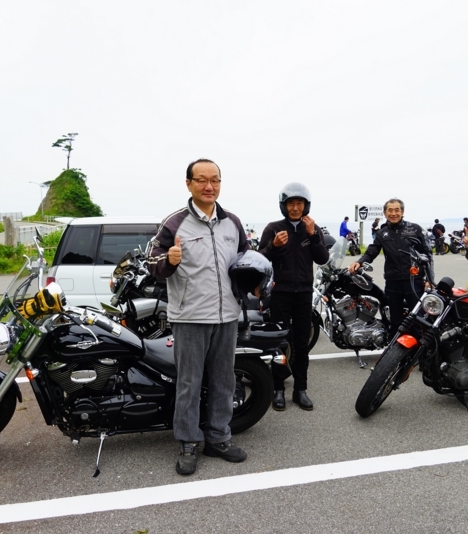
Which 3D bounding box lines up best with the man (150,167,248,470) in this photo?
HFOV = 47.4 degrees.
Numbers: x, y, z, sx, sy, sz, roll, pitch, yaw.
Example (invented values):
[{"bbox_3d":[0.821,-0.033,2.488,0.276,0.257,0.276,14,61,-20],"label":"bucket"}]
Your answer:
[{"bbox_3d":[-0.215,0.270,3.073,0.580,1.725,0.420,-1,5,-14],"label":"man"}]

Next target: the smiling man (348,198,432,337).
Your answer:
[{"bbox_3d":[1.457,0.165,5.000,0.740,1.620,0.450,1,5,12],"label":"smiling man"}]

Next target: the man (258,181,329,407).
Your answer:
[{"bbox_3d":[0.445,0.212,4.061,0.520,1.680,0.400,0,5,3],"label":"man"}]

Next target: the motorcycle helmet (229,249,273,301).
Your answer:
[{"bbox_3d":[0.096,0.046,3.094,0.255,0.285,0.320,2,5,20],"label":"motorcycle helmet"}]

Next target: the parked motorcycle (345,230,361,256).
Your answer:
[{"bbox_3d":[5.520,-1.086,24.795,0.780,1.170,2.050,2,5,25],"label":"parked motorcycle"}]

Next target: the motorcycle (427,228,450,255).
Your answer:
[{"bbox_3d":[9.740,-1.194,25.789,2.100,1.180,0.780,-3,5,-30],"label":"motorcycle"}]

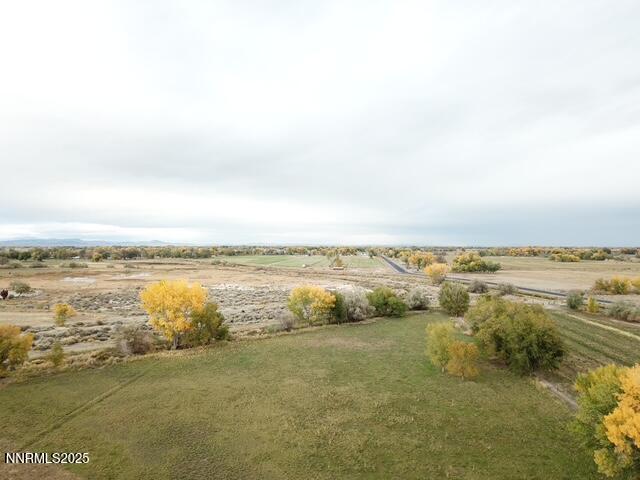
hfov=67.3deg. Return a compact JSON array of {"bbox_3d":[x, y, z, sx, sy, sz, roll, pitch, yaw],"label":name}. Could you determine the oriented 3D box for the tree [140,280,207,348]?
[{"bbox_3d":[-29.910,15.310,98.480,13.450,14.030,12.510,0,-1,0],"label":"tree"}]

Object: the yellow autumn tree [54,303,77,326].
[{"bbox_3d":[-66.810,19.620,126.180,5.660,6.170,5.260,0,-1,0],"label":"yellow autumn tree"}]

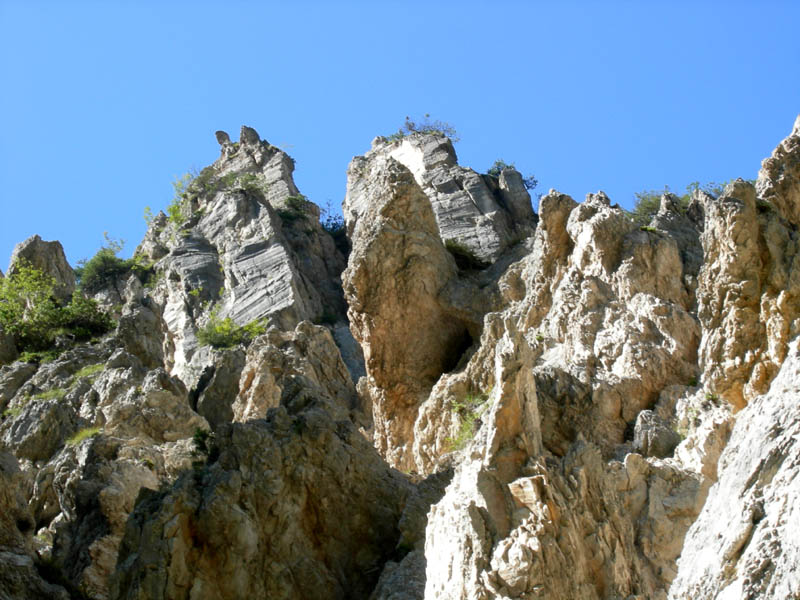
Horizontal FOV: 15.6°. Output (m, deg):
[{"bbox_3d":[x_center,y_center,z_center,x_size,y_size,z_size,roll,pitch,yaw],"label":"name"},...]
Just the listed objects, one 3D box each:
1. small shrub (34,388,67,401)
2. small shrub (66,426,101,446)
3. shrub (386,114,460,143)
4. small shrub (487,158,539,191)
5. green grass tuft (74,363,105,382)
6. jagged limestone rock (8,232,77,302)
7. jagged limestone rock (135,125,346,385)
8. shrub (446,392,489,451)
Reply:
[{"bbox_3d":[-7.562,2.045,63.000,0.692,0.199,0.500,0,-20,0],"label":"small shrub"},{"bbox_3d":[-6.630,2.859,61.000,0.712,0.321,0.600,0,-20,0],"label":"small shrub"},{"bbox_3d":[0.621,-4.535,77.000,1.957,0.567,1.300,0,-20,0],"label":"shrub"},{"bbox_3d":[3.013,-3.362,78.000,1.393,0.657,1.100,0,-20,0],"label":"small shrub"},{"bbox_3d":[-7.060,1.643,66.000,0.725,0.330,0.450,0,-25,0],"label":"green grass tuft"},{"bbox_3d":[-8.495,-0.746,69.000,1.564,1.242,1.300,0,-20,0],"label":"jagged limestone rock"},{"bbox_3d":[-3.999,-1.141,73.000,5.315,5.408,4.200,0,-20,0],"label":"jagged limestone rock"},{"bbox_3d":[1.484,2.670,64.000,0.923,1.065,0.800,0,-20,0],"label":"shrub"}]

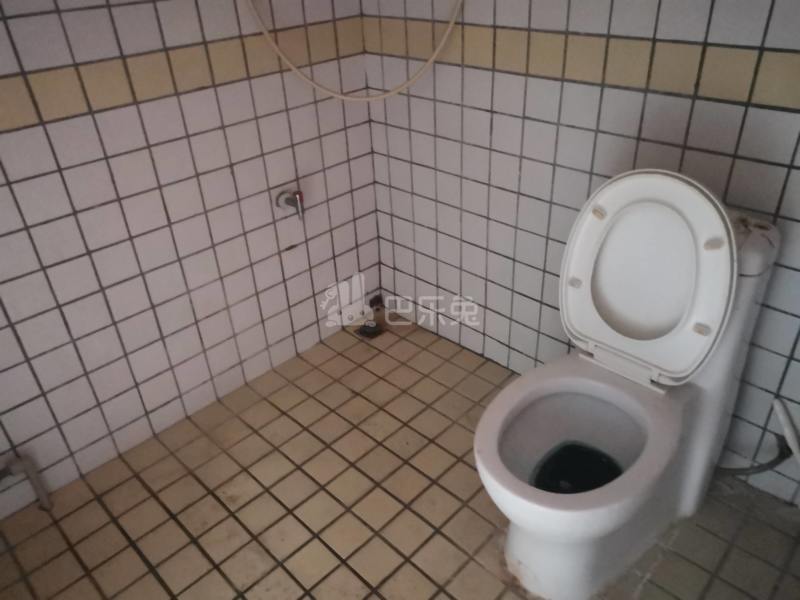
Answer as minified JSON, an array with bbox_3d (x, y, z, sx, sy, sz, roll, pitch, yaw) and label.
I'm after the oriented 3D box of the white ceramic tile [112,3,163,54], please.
[{"bbox_3d":[-0.595,-0.619,1.423,0.010,0.100,0.100,26,42,38],"label":"white ceramic tile"}]

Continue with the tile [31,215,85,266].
[{"bbox_3d":[-0.797,-0.139,1.457,0.010,0.100,0.100,26,42,38],"label":"tile"}]

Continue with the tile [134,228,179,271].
[{"bbox_3d":[-0.641,-0.133,1.638,0.010,0.100,0.100,26,42,38],"label":"tile"}]

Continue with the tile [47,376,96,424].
[{"bbox_3d":[-0.848,0.256,1.614,0.010,0.100,0.100,26,42,38],"label":"tile"}]

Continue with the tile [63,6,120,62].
[{"bbox_3d":[-0.688,-0.591,1.389,0.099,0.099,0.008,-30,40,-36],"label":"tile"}]

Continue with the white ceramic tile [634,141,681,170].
[{"bbox_3d":[0.566,-0.293,1.361,0.010,0.098,0.098,-29,40,-35],"label":"white ceramic tile"}]

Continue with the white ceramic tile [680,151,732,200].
[{"bbox_3d":[0.654,-0.267,1.335,0.100,0.100,0.010,26,42,38],"label":"white ceramic tile"}]

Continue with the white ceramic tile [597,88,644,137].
[{"bbox_3d":[0.490,-0.414,1.371,0.010,0.098,0.098,-29,40,-35],"label":"white ceramic tile"}]

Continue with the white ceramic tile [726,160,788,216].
[{"bbox_3d":[0.708,-0.224,1.235,0.010,0.098,0.098,-29,40,-35],"label":"white ceramic tile"}]

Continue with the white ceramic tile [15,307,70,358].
[{"bbox_3d":[-0.880,0.078,1.537,0.099,0.099,0.008,-30,40,-36],"label":"white ceramic tile"}]

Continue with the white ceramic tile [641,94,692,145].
[{"bbox_3d":[0.585,-0.398,1.372,0.008,0.099,0.099,-30,40,-36],"label":"white ceramic tile"}]

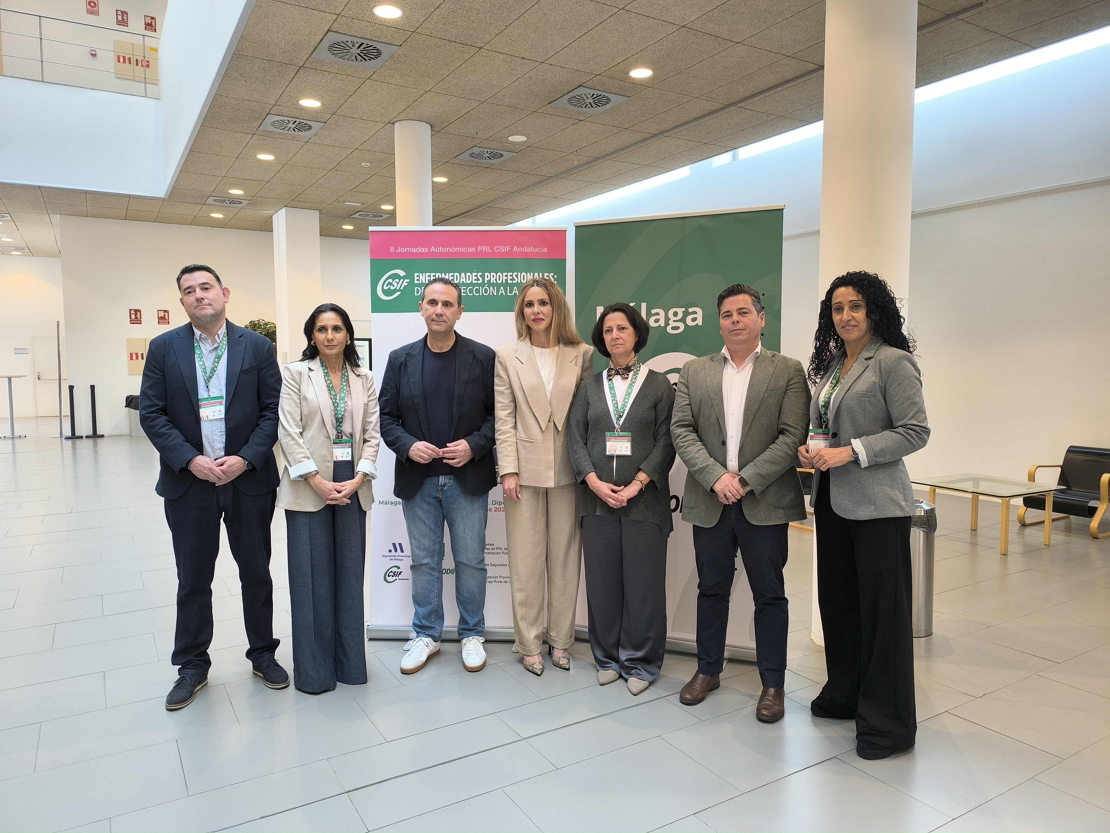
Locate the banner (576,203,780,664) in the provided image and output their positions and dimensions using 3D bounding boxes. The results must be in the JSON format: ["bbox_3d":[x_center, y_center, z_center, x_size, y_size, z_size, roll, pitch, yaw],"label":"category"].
[{"bbox_3d":[0.582,0.095,3.563,1.002,2.106,0.240,1,4,17],"label":"banner"}]

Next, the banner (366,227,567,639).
[{"bbox_3d":[-0.435,0.102,3.701,0.996,2.070,0.240,0,4,2],"label":"banner"}]

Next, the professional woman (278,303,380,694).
[{"bbox_3d":[-0.987,0.342,3.216,0.450,1.657,0.310,-2,4,-25],"label":"professional woman"}]

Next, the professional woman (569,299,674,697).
[{"bbox_3d":[0.299,0.338,3.247,0.490,1.665,0.330,1,4,10],"label":"professional woman"}]

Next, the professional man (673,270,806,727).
[{"bbox_3d":[0.776,0.325,3.035,0.560,1.729,0.380,2,4,22],"label":"professional man"}]

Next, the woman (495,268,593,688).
[{"bbox_3d":[-0.050,0.262,3.425,0.470,1.790,0.320,0,4,-8],"label":"woman"}]

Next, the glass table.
[{"bbox_3d":[3.414,0.769,5.843,0.833,0.444,0.819,-2,5,-31],"label":"glass table"}]

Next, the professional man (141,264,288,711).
[{"bbox_3d":[-1.406,0.276,3.088,0.580,1.804,0.380,-1,4,-19],"label":"professional man"}]

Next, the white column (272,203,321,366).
[{"bbox_3d":[-4.673,-1.611,13.481,0.572,4.115,0.837,-2,5,-32],"label":"white column"}]

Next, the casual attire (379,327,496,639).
[{"bbox_3d":[-0.551,0.350,3.514,0.540,1.481,0.310,0,4,-4],"label":"casual attire"}]

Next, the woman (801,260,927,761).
[{"bbox_3d":[1.158,0.340,2.759,0.380,1.741,0.470,-3,5,-36],"label":"woman"}]

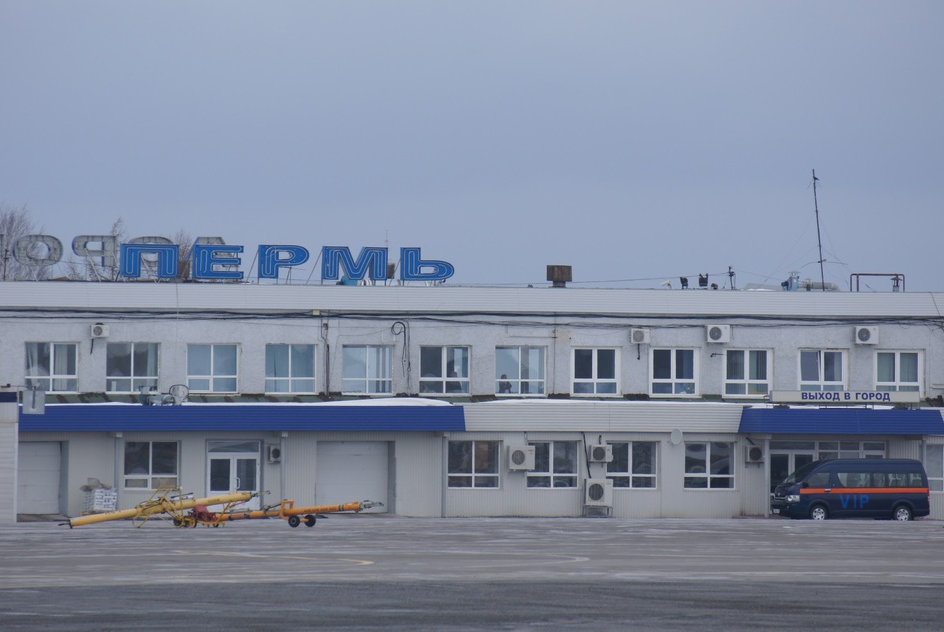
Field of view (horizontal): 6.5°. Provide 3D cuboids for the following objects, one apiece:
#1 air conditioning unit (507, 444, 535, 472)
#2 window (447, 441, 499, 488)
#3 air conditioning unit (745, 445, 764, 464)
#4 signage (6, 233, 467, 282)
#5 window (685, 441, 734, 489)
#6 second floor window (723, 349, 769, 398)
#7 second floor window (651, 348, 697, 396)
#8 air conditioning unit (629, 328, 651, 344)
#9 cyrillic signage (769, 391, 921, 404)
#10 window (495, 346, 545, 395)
[{"bbox_3d":[1.785,5.037,293.622,0.940,0.850,0.340,1,-1,-20],"label":"air conditioning unit"},{"bbox_3d":[0.046,5.238,292.616,1.900,1.720,0.150,1,-1,-21],"label":"window"},{"bbox_3d":[10.160,4.934,296.126,0.780,0.560,0.300,1,-1,-21],"label":"air conditioning unit"},{"bbox_3d":[-8.454,-2.009,290.993,16.772,1.610,0.500,1,-1,-23],"label":"signage"},{"bbox_3d":[8.476,5.346,296.438,1.900,1.760,0.150,1,-1,-20],"label":"window"},{"bbox_3d":[10.181,2.110,307.514,1.930,1.820,0.150,1,-1,-20],"label":"second floor window"},{"bbox_3d":[7.336,2.047,300.920,1.880,1.770,0.150,1,-1,-21],"label":"second floor window"},{"bbox_3d":[6.087,0.748,300.075,0.800,0.540,0.300,1,-1,-21],"label":"air conditioning unit"},{"bbox_3d":[13.277,2.879,295.608,5.792,0.398,0.200,1,-1,-23],"label":"cyrillic signage"},{"bbox_3d":[1.713,1.933,294.836,1.940,1.742,0.120,1,-1,-23],"label":"window"}]

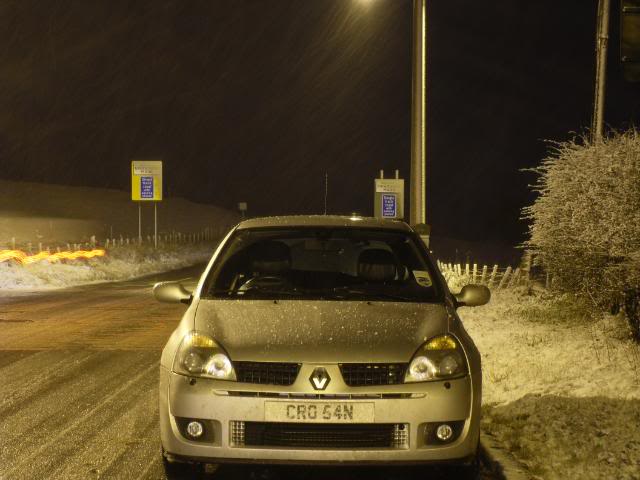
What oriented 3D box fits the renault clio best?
[{"bbox_3d":[0.022,0.535,9.330,1.780,1.420,3.810,1,0,1],"label":"renault clio"}]

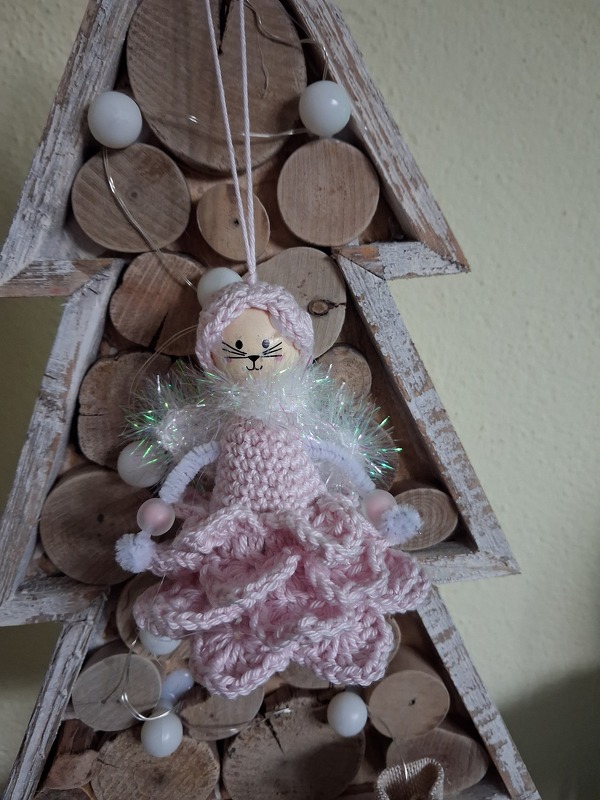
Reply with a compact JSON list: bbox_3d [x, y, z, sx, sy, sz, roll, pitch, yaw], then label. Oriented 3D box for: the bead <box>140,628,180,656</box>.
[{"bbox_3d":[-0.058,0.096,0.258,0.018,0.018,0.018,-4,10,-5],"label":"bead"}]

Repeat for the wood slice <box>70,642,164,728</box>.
[{"bbox_3d":[-0.077,0.119,0.268,0.037,0.038,0.020,-4,10,-5],"label":"wood slice"}]

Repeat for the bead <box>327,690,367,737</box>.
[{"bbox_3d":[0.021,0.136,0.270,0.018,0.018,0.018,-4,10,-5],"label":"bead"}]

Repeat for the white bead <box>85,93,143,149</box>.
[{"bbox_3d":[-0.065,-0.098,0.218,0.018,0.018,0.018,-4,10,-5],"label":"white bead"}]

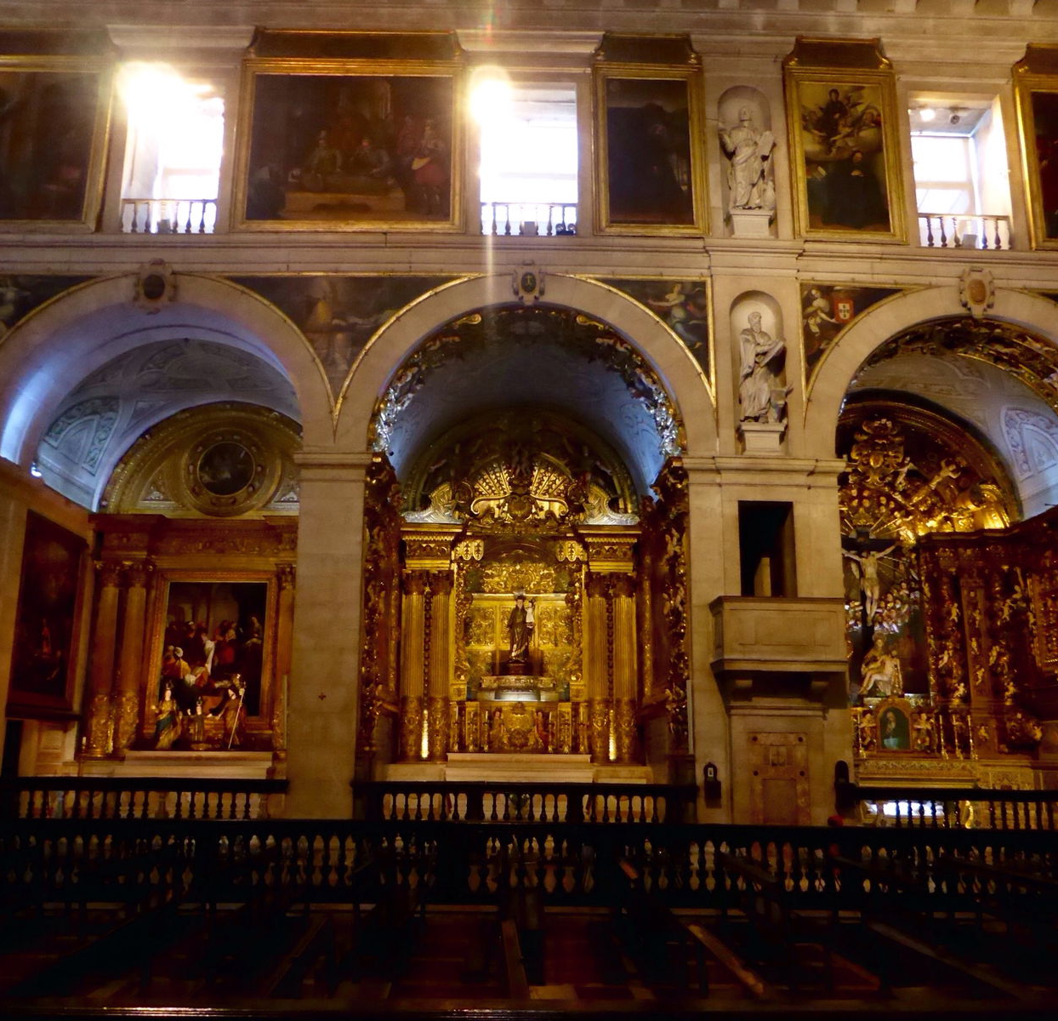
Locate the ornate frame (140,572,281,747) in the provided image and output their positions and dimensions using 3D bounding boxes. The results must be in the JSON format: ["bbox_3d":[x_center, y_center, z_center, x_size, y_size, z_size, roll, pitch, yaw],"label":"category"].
[{"bbox_3d":[-5.999,2.717,17.787,2.470,3.153,0.200,0,-12,-1],"label":"ornate frame"}]

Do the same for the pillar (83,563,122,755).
[{"bbox_3d":[-7.830,2.715,17.447,0.503,3.595,0.503,0,-12,-1],"label":"pillar"}]

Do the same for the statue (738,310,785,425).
[{"bbox_3d":[3.686,-2.285,15.090,0.770,1.880,0.600,1,-12,-1],"label":"statue"}]

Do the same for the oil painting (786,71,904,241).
[{"bbox_3d":[5.298,-6.214,15.803,1.940,3.700,0.250,1,-12,-1],"label":"oil painting"}]

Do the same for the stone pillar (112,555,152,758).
[{"bbox_3d":[-7.327,2.670,17.466,0.504,3.543,0.504,0,-12,-1],"label":"stone pillar"}]

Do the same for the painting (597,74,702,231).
[{"bbox_3d":[1.971,-5.891,15.473,1.765,2.851,0.150,0,-12,-1],"label":"painting"}]

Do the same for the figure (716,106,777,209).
[{"bbox_3d":[3.614,-5.837,15.646,0.939,1.908,0.550,0,-12,-1],"label":"figure"}]

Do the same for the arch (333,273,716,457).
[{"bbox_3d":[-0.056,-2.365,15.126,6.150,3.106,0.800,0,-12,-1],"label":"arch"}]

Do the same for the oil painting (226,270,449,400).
[{"bbox_3d":[-3.008,-2.760,15.002,3.730,2.180,0.120,1,-12,-1],"label":"oil painting"}]

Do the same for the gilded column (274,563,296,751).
[{"bbox_3d":[-4.468,2.689,17.516,0.505,3.455,0.505,0,-12,-1],"label":"gilded column"}]

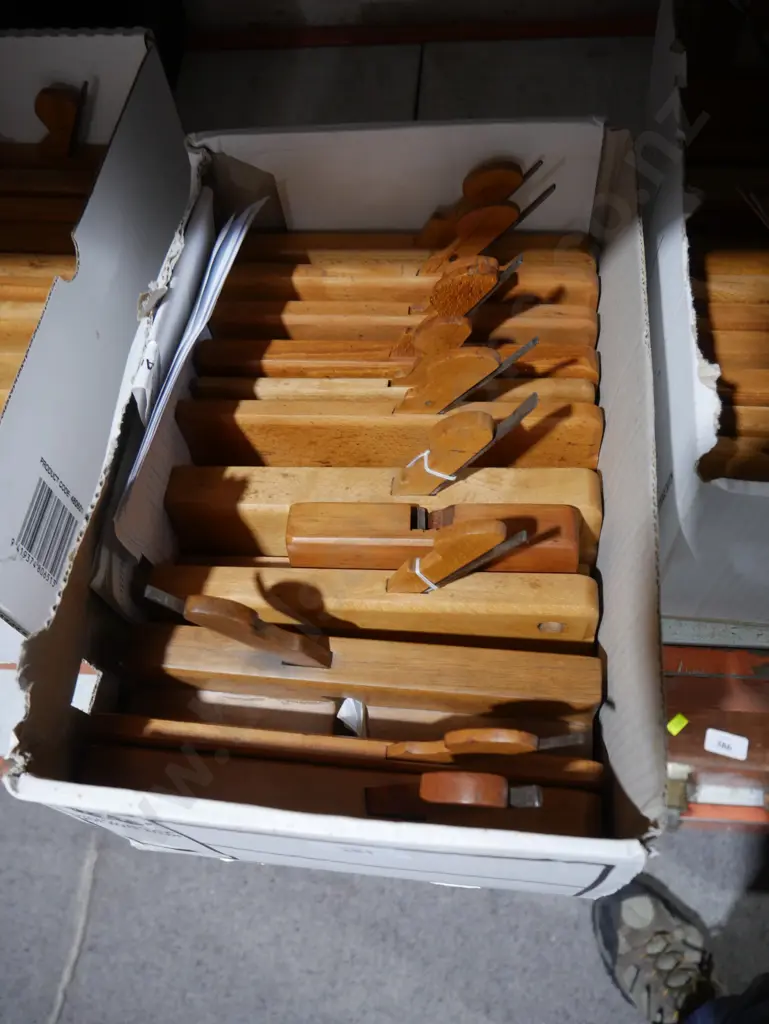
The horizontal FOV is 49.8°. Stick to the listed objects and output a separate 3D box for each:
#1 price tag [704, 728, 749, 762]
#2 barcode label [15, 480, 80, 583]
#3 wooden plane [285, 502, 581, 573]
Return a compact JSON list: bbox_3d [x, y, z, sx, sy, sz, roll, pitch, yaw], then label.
[{"bbox_3d":[0.340,0.231,0.824,0.039,0.001,0.023,13,64,12],"label":"price tag"},{"bbox_3d":[-0.181,0.012,0.446,0.001,0.050,0.043,3,62,7],"label":"barcode label"},{"bbox_3d":[0.026,0.021,0.463,0.156,0.048,0.028,1,54,6],"label":"wooden plane"}]

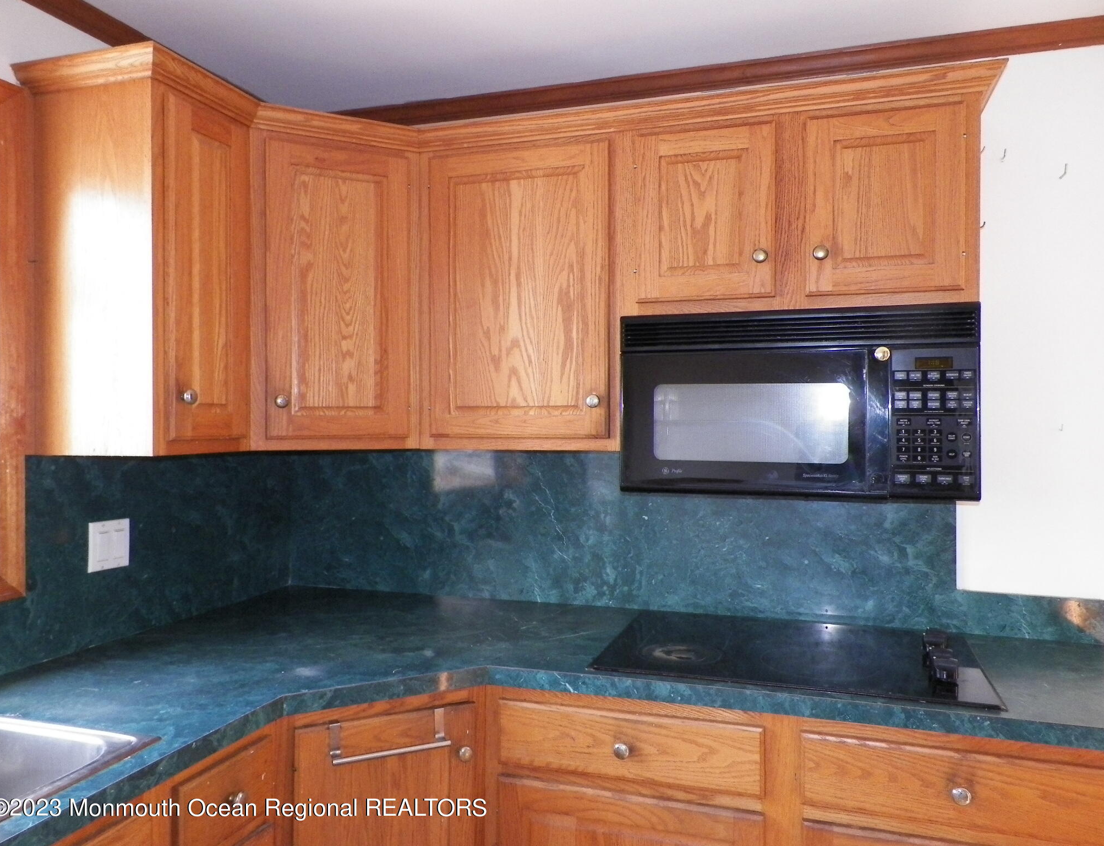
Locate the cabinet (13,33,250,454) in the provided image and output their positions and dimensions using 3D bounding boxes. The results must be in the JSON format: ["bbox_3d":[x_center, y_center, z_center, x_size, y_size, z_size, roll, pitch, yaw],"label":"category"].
[{"bbox_3d":[-0.902,-0.339,1.819,0.345,0.814,0.325,0,0,18],"label":"cabinet"}]

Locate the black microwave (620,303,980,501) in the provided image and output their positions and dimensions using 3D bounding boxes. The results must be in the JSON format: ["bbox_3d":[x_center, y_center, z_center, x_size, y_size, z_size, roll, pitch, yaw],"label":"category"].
[{"bbox_3d":[0.577,-0.045,1.962,0.753,0.406,0.383,0,0,18],"label":"black microwave"}]

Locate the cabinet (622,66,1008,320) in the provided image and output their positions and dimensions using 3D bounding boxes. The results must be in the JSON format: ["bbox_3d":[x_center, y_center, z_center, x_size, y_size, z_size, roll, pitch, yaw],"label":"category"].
[{"bbox_3d":[0.591,-0.497,1.972,0.806,0.499,0.350,0,0,18],"label":"cabinet"}]

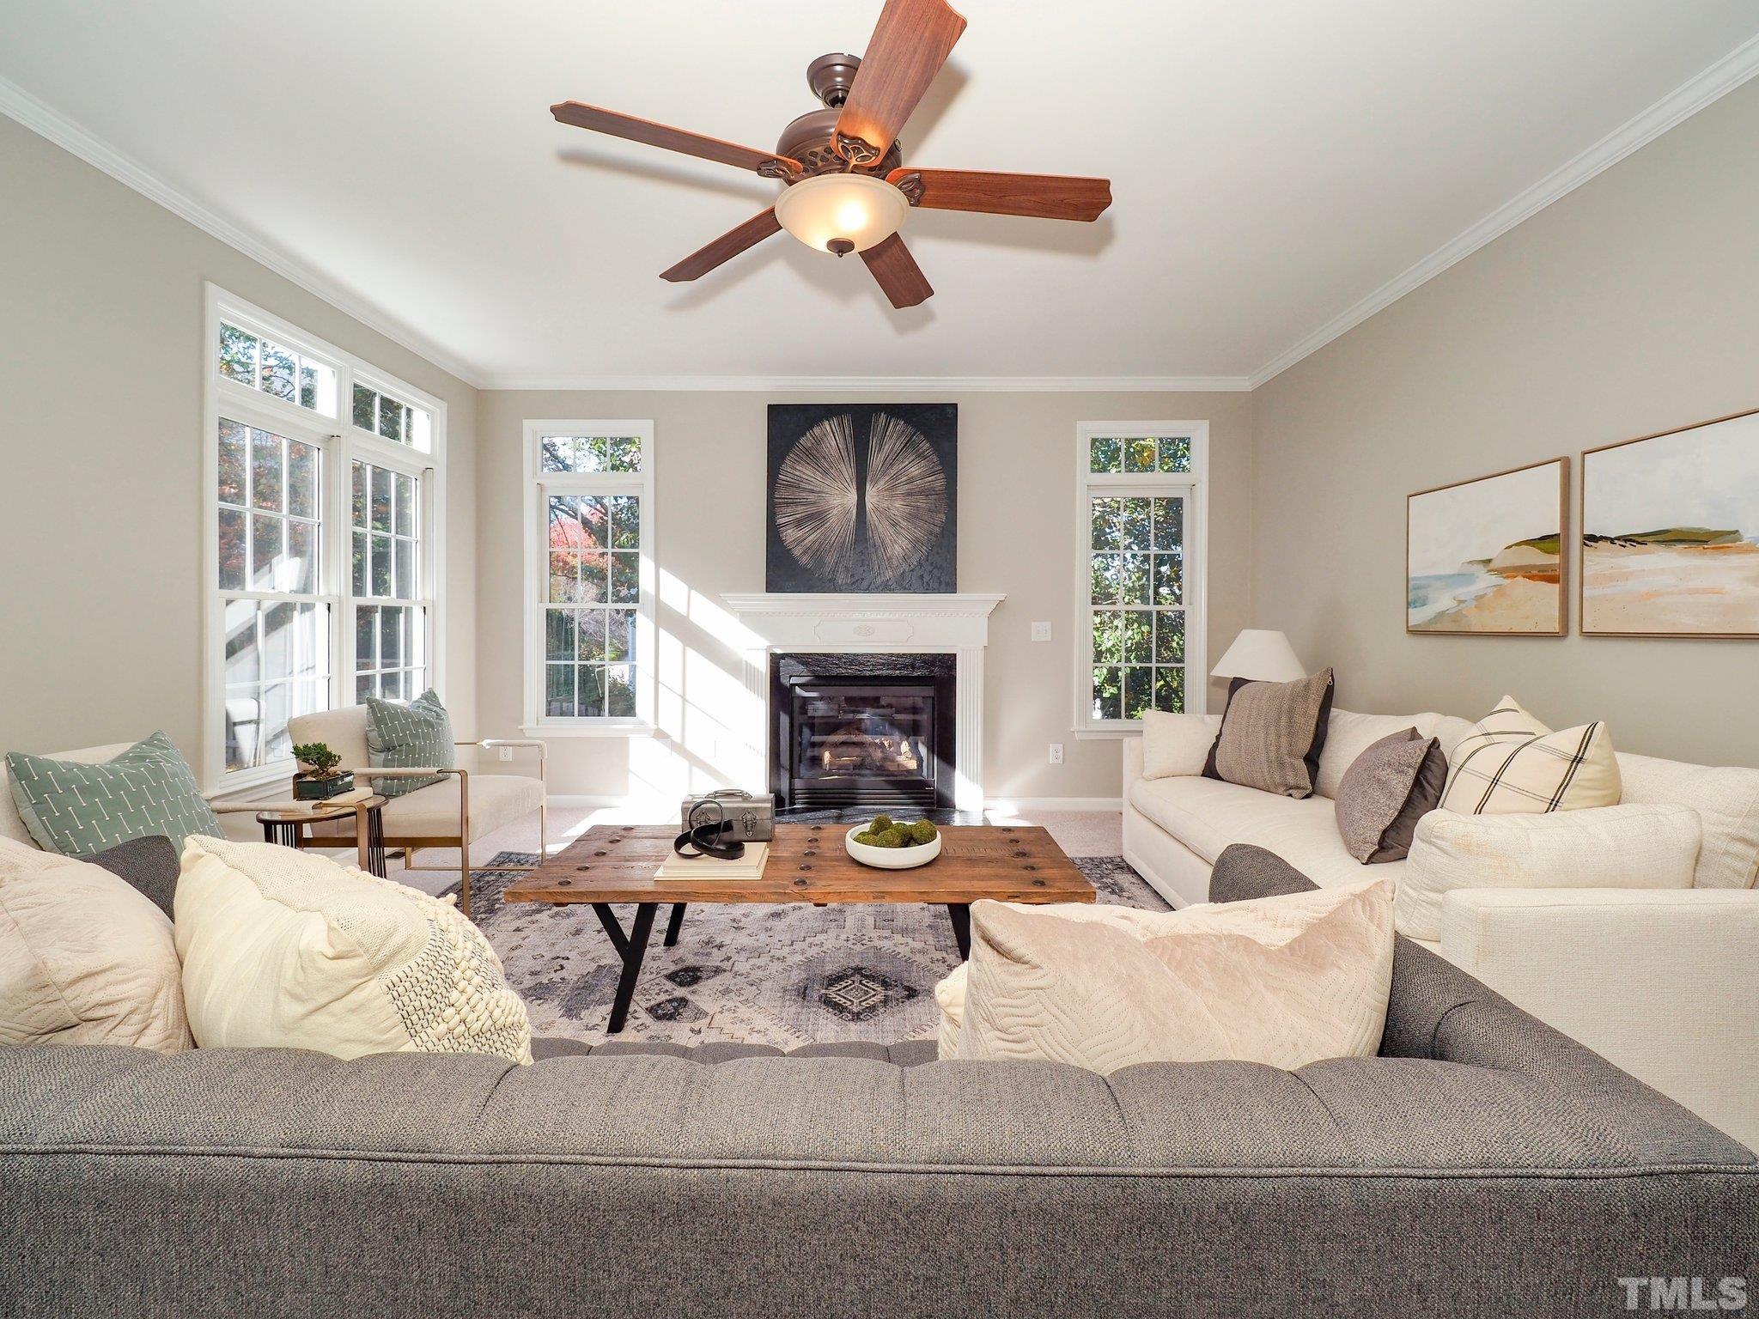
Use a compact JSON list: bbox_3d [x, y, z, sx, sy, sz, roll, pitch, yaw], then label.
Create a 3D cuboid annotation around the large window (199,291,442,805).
[{"bbox_3d":[-2.510,-0.485,3.360,0.110,1.900,1.460,0,2,0],"label":"large window"}]

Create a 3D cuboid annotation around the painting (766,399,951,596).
[{"bbox_3d":[-0.104,-0.977,4.300,1.150,1.150,0.050,0,2,0],"label":"painting"}]

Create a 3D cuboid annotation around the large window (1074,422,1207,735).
[{"bbox_3d":[1.600,-0.490,4.370,0.820,1.930,0.120,0,2,0],"label":"large window"}]

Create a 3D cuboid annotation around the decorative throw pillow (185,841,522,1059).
[{"bbox_3d":[-0.705,0.475,0.950,0.480,0.470,0.190,1,24,34],"label":"decorative throw pillow"}]

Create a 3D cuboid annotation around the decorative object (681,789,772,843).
[{"bbox_3d":[-0.510,0.521,2.415,0.290,0.158,0.120,0,2,0],"label":"decorative object"}]

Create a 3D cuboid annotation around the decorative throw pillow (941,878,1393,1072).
[{"bbox_3d":[0.345,0.474,0.870,0.480,0.460,0.180,0,17,-4],"label":"decorative throw pillow"}]

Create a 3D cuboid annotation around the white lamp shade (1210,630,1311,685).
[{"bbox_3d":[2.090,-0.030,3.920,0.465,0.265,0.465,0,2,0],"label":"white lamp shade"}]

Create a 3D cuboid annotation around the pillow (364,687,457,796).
[{"bbox_3d":[-2.100,0.380,3.180,0.150,0.430,0.430,-13,0,10],"label":"pillow"}]

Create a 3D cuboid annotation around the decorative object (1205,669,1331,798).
[{"bbox_3d":[1.670,0.300,3.100,0.180,0.490,0.470,22,-11,-31],"label":"decorative object"}]

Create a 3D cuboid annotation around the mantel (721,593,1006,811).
[{"bbox_3d":[-0.097,0.268,4.400,1.720,1.340,0.220,0,2,0],"label":"mantel"}]

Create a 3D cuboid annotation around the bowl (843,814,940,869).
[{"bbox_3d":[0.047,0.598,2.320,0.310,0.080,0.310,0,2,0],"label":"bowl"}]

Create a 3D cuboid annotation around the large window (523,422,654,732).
[{"bbox_3d":[-1.834,-0.516,4.490,0.830,1.950,0.120,0,2,0],"label":"large window"}]

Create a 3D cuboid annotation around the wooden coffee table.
[{"bbox_3d":[-0.222,0.848,2.330,1.670,0.420,0.630,0,2,0],"label":"wooden coffee table"}]

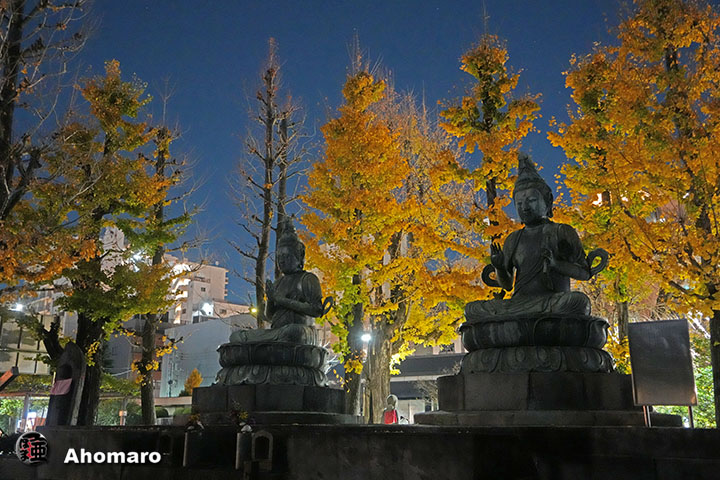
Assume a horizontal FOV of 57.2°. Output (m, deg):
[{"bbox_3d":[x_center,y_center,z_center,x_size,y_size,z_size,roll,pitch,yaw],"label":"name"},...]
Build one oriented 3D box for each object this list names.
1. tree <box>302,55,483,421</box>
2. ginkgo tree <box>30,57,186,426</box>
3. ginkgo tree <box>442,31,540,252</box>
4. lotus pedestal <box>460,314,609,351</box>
[{"bbox_3d":[0.865,0.099,17.569,4.700,11.274,4.500,0,-15,0],"label":"tree"},{"bbox_3d":[-5.987,0.237,15.462,3.700,9.918,3.600,0,-15,0],"label":"ginkgo tree"},{"bbox_3d":[3.129,-0.219,15.584,2.500,10.463,2.500,0,-15,0],"label":"ginkgo tree"},{"bbox_3d":[2.267,1.296,8.616,1.900,0.370,1.850,0,-15,0],"label":"lotus pedestal"}]

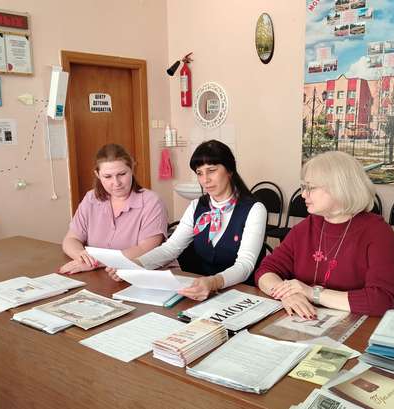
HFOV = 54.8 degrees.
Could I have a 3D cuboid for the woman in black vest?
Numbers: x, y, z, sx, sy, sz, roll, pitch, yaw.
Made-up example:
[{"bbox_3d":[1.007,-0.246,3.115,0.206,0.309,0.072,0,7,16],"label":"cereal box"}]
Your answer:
[{"bbox_3d":[0.064,0.388,1.624,0.520,1.270,0.680,6,12,33],"label":"woman in black vest"}]

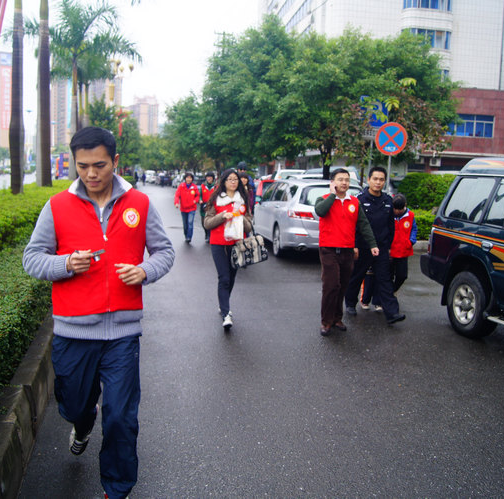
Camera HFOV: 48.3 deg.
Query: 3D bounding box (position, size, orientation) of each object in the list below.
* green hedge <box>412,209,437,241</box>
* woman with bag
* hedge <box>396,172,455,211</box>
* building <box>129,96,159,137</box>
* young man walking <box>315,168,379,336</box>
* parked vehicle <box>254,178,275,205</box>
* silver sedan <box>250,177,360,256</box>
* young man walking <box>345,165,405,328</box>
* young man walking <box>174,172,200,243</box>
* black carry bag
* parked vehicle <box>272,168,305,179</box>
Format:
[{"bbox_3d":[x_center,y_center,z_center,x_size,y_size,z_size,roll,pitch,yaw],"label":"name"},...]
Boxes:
[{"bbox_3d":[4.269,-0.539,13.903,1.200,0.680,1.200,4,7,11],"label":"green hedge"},{"bbox_3d":[-0.243,0.001,5.945,0.520,1.660,0.450,1,7,-11],"label":"woman with bag"},{"bbox_3d":[4.917,-1.268,15.609,2.000,1.698,1.600,4,7,11],"label":"hedge"},{"bbox_3d":[-101.736,-106.069,524.575,26.000,71.584,24.000,0,8,-17],"label":"building"},{"bbox_3d":[0.970,0.021,5.914,0.580,1.720,0.420,2,7,-5],"label":"young man walking"},{"bbox_3d":[0.636,-1.522,18.755,1.700,1.470,4.400,1,7,-9],"label":"parked vehicle"},{"bbox_3d":[1.216,-0.787,12.919,1.800,1.550,4.800,1,7,-9],"label":"silver sedan"},{"bbox_3d":[1.489,-0.062,6.595,0.550,1.750,0.550,2,7,-3],"label":"young man walking"},{"bbox_3d":[-1.583,-1.032,13.748,0.600,1.610,0.450,1,7,-9],"label":"young man walking"},{"bbox_3d":[-0.026,0.000,5.850,0.380,0.360,0.190,-14,12,-18],"label":"black carry bag"},{"bbox_3d":[1.218,-2.294,22.691,1.750,1.750,4.400,2,7,-3],"label":"parked vehicle"}]

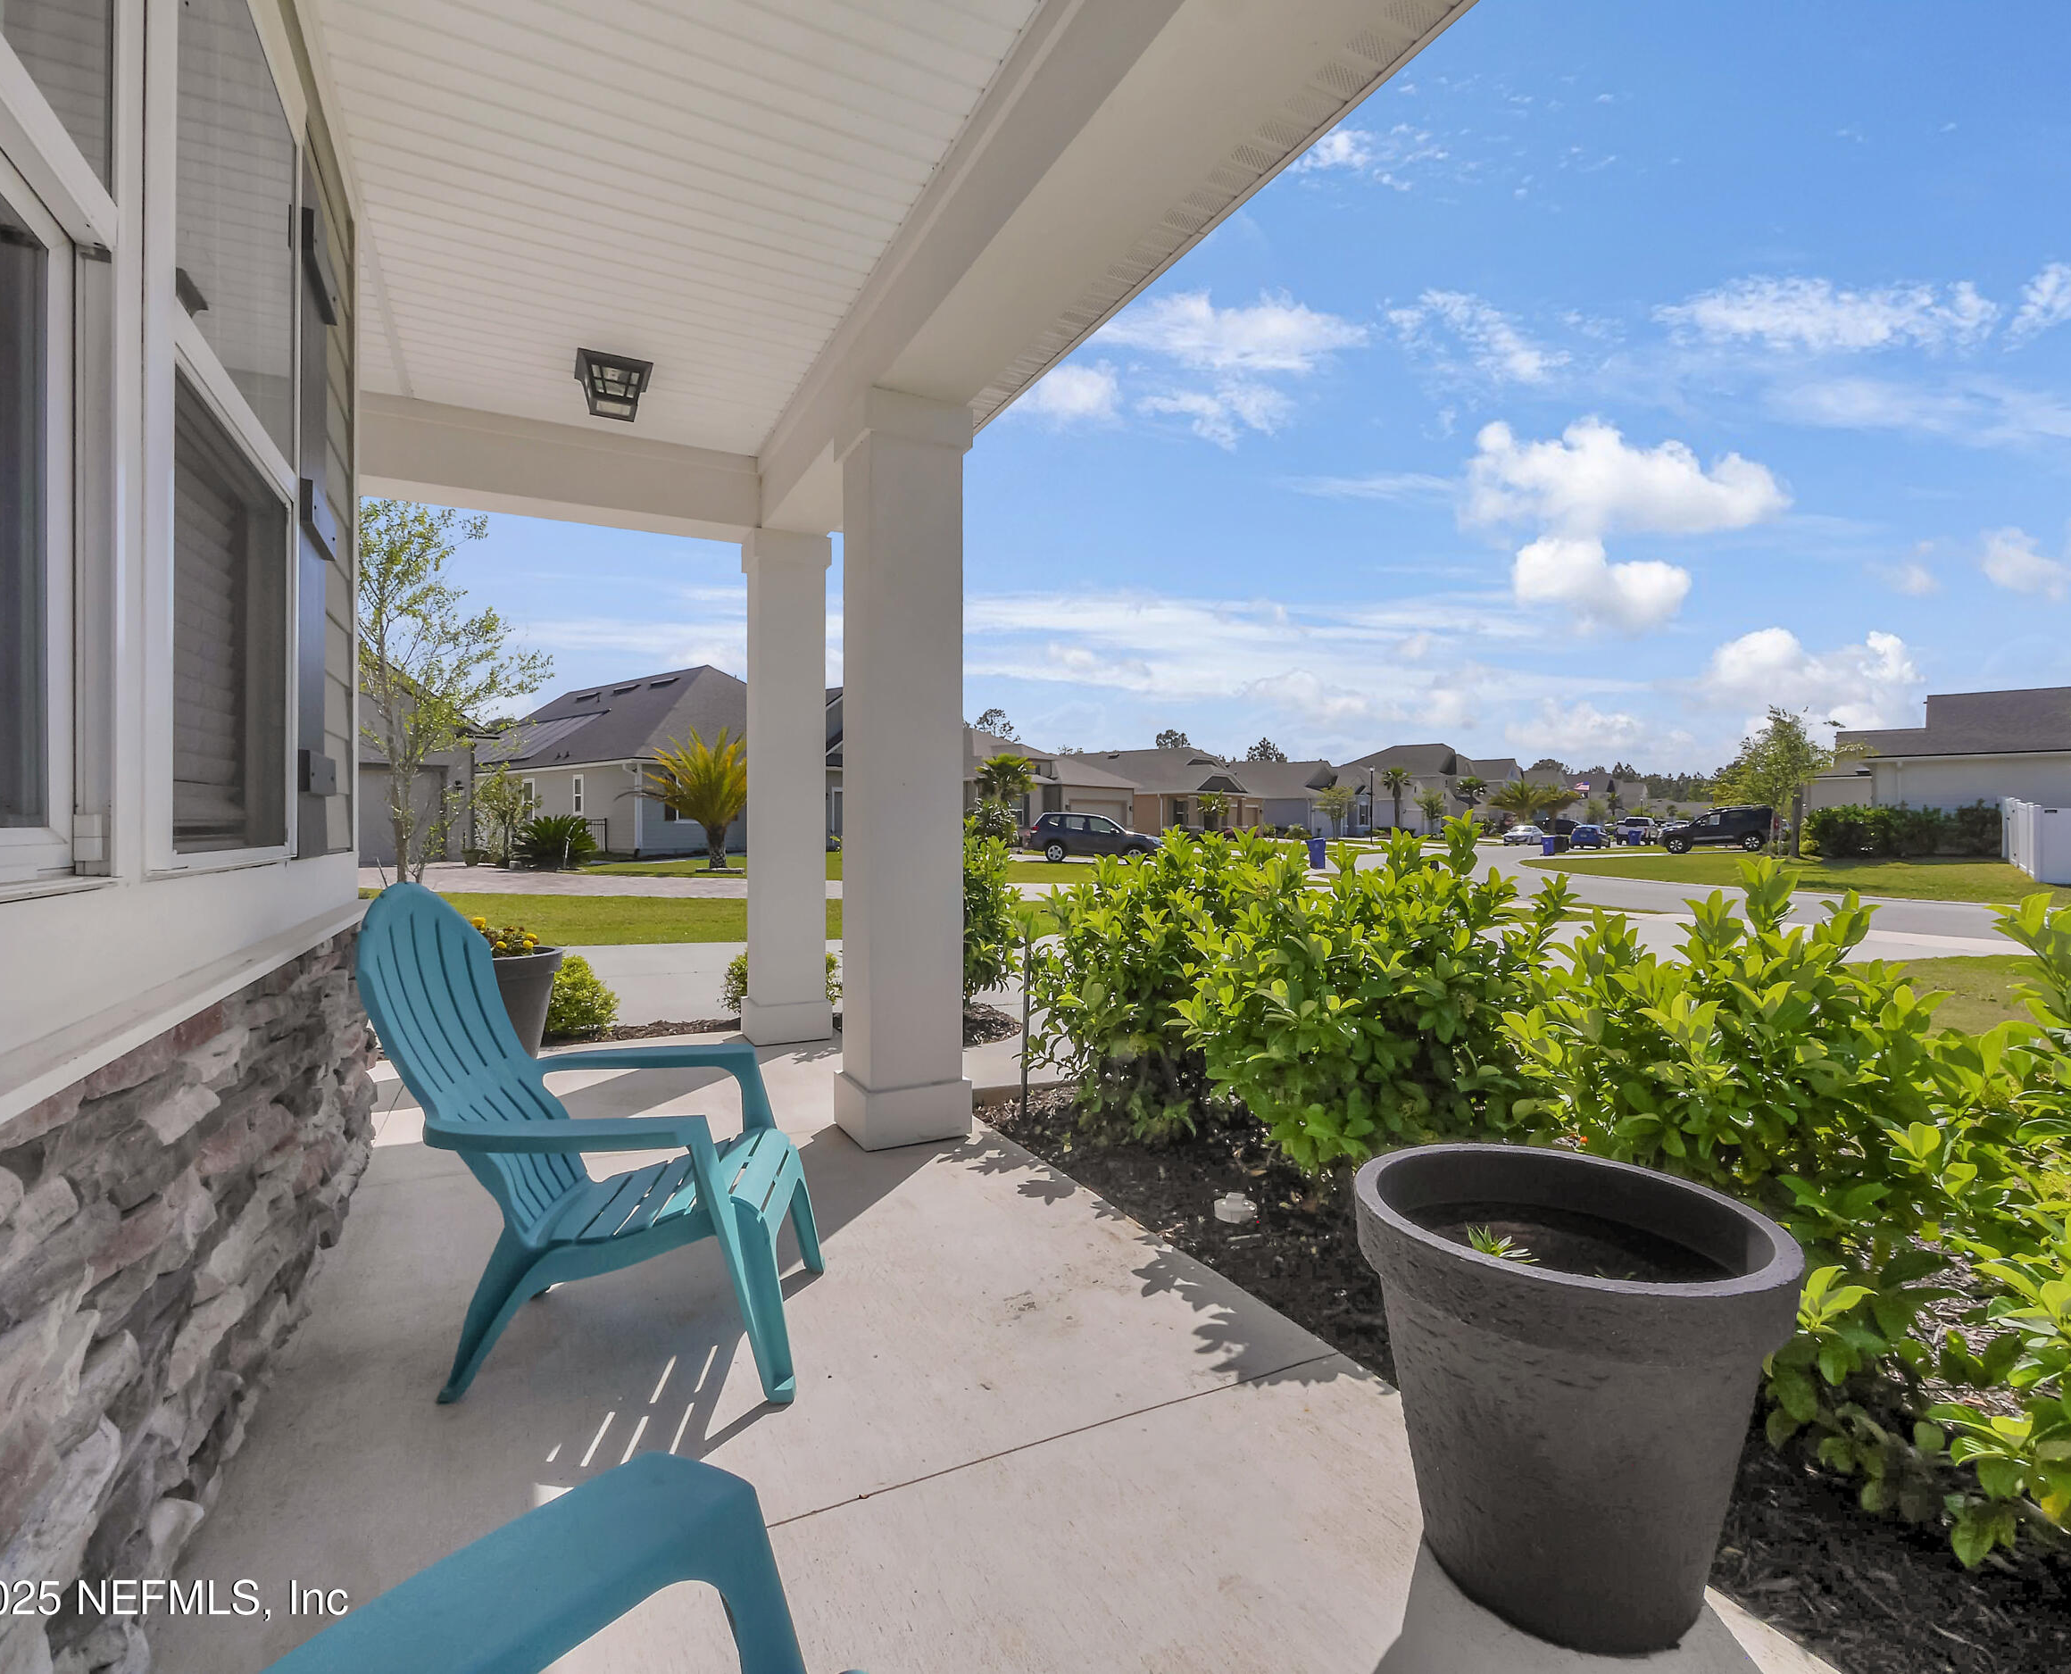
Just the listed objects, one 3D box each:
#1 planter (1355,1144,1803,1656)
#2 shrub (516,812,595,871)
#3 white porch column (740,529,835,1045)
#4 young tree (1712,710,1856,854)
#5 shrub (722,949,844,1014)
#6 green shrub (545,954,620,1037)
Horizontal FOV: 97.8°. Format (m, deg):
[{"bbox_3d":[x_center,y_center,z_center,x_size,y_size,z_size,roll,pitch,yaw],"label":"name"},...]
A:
[{"bbox_3d":[0.760,0.783,1.320,0.540,0.505,0.540,0,1,-30],"label":"planter"},{"bbox_3d":[-12.900,0.120,24.300,1.950,1.450,1.900,0,1,-28],"label":"shrub"},{"bbox_3d":[-1.237,-0.231,4.472,0.345,2.440,0.345,0,1,-30],"label":"white porch column"},{"bbox_3d":[26.300,-1.930,32.000,4.100,5.100,4.000,0,1,39],"label":"young tree"},{"bbox_3d":[-1.486,0.852,5.250,0.700,0.420,0.620,0,1,-30],"label":"shrub"},{"bbox_3d":[-2.490,0.845,4.870,0.460,0.430,0.450,0,1,-24],"label":"green shrub"}]

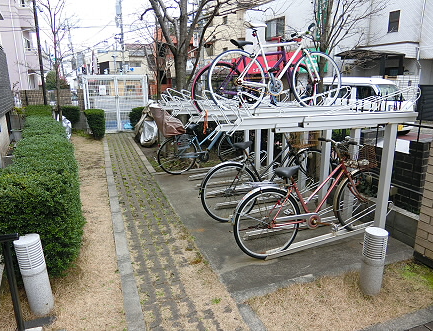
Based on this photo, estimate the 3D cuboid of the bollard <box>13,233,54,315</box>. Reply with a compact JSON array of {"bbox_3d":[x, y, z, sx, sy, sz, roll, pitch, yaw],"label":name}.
[{"bbox_3d":[-1.208,0.738,2.140,0.149,0.540,0.149,-3,17,1],"label":"bollard"}]

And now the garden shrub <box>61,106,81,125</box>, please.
[{"bbox_3d":[-5.299,-1.702,11.637,0.750,0.870,0.700,-6,15,-19],"label":"garden shrub"}]

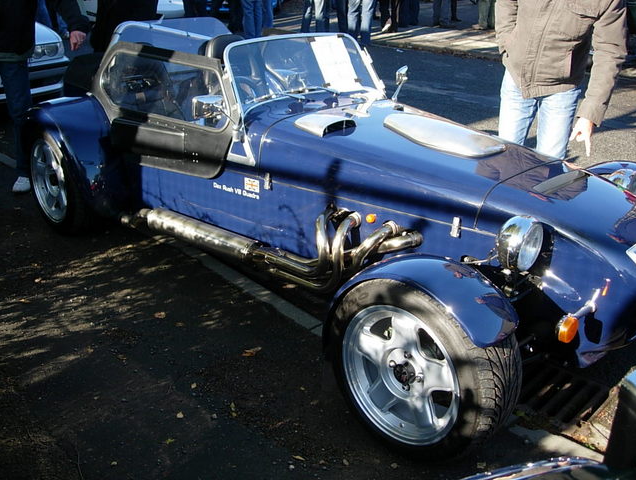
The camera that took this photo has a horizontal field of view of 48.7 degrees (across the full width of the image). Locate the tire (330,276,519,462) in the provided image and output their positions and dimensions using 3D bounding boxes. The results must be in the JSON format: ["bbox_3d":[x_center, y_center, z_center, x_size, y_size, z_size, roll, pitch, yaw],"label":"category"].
[{"bbox_3d":[0.308,0.372,2.144,0.598,0.598,0.227,21,29,40],"label":"tire"}]

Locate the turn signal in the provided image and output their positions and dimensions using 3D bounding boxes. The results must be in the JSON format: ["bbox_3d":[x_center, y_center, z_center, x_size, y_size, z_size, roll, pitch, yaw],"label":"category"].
[{"bbox_3d":[0.775,0.275,2.180,0.067,0.078,0.050,-18,29,-40],"label":"turn signal"}]

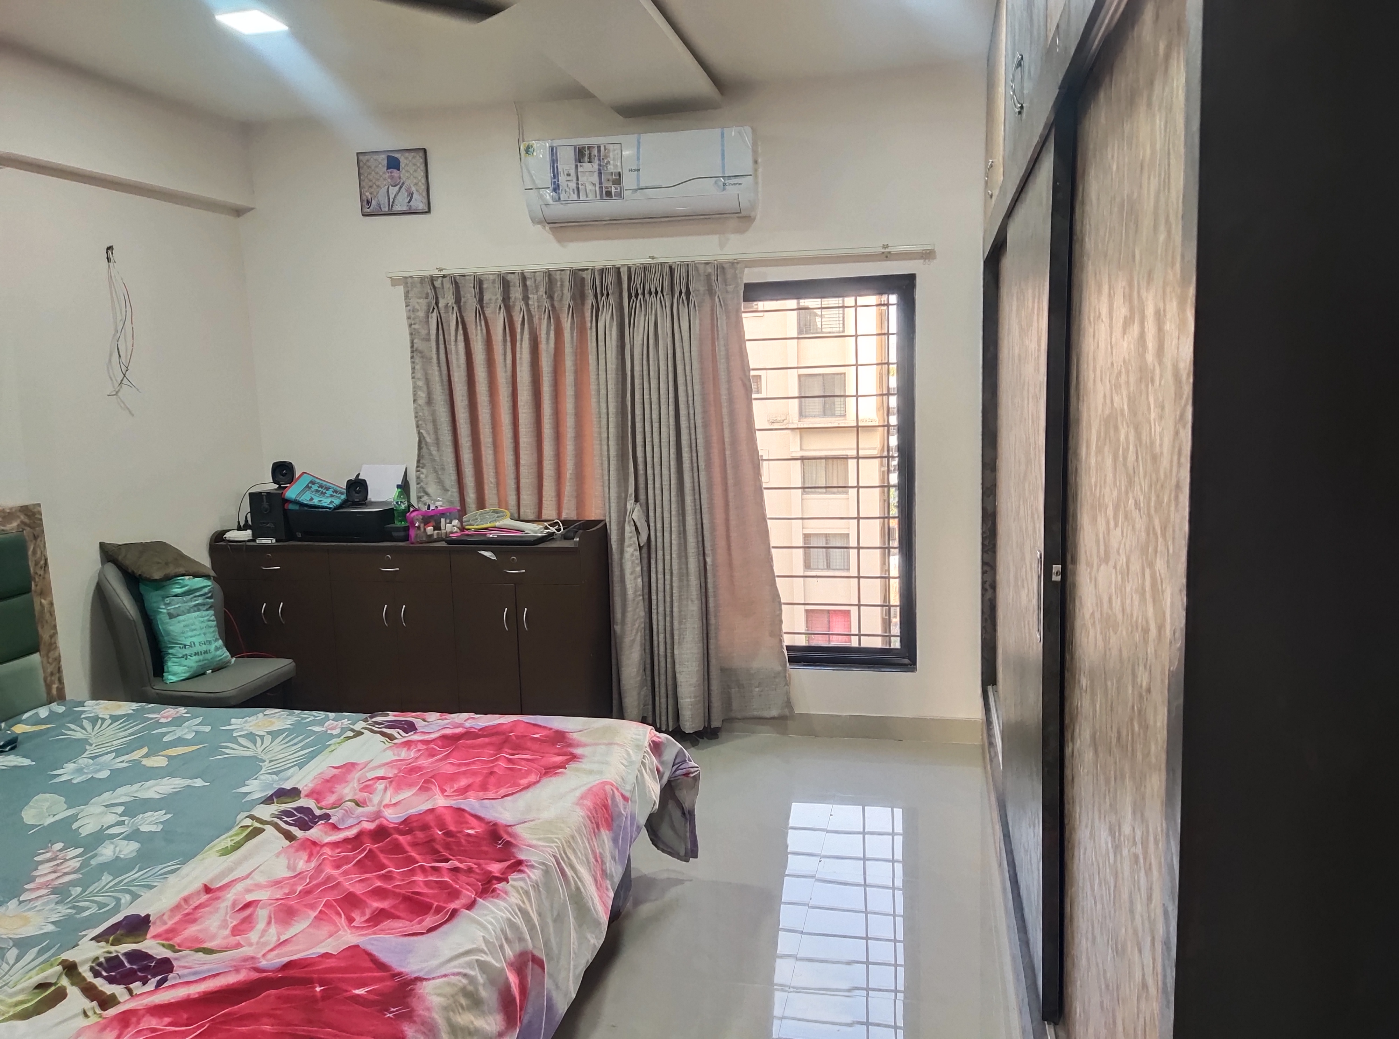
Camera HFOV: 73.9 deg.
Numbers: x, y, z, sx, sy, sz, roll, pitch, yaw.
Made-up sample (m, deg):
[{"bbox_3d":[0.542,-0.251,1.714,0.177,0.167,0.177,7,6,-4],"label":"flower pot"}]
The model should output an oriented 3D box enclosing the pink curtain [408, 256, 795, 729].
[{"bbox_3d":[-0.463,-0.077,4.132,1.671,2.025,0.203,0,8,12],"label":"pink curtain"}]

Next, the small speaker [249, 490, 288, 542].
[{"bbox_3d":[-1.940,-0.025,4.317,0.167,0.229,0.213,-1,8,8],"label":"small speaker"}]

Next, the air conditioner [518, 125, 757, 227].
[{"bbox_3d":[-0.240,-1.420,3.905,0.957,0.324,0.218,0,8,12],"label":"air conditioner"}]

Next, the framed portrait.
[{"bbox_3d":[-1.396,-1.532,4.225,0.342,0.278,0.022,0,8,12],"label":"framed portrait"}]

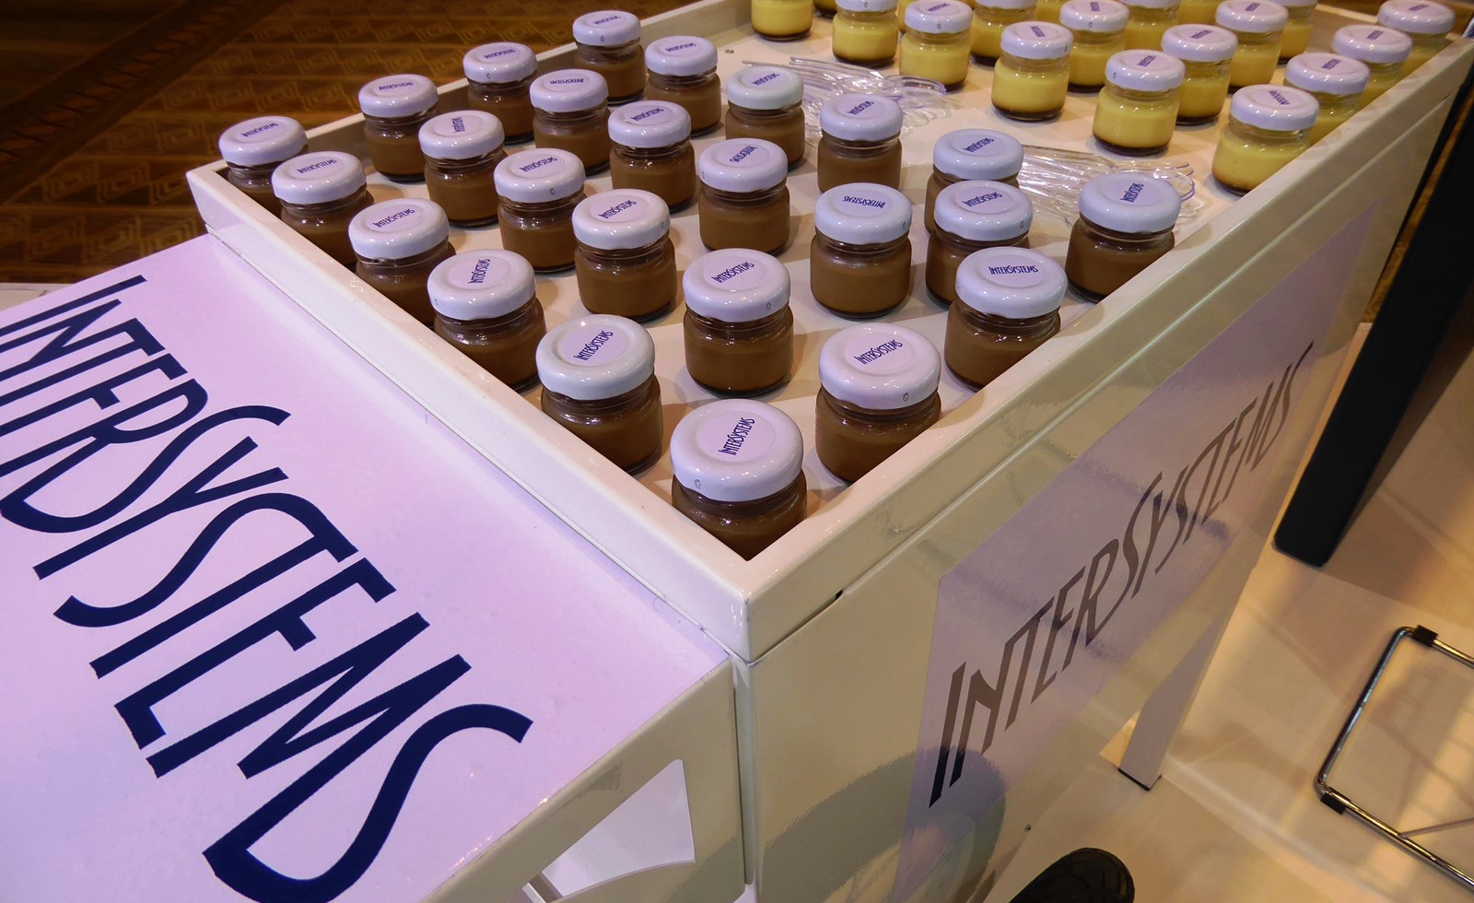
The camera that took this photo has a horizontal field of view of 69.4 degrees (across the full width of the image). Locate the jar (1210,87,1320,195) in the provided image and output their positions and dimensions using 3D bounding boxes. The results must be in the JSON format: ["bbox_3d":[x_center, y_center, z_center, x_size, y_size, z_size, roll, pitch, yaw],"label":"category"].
[{"bbox_3d":[0.307,-0.180,0.619,0.048,0.052,0.048,-1,39,1],"label":"jar"}]

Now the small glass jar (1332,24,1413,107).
[{"bbox_3d":[0.415,-0.250,0.706,0.048,0.054,0.048,-1,38,1],"label":"small glass jar"}]

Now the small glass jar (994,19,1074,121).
[{"bbox_3d":[0.197,-0.253,0.708,0.047,0.052,0.047,-1,39,1],"label":"small glass jar"}]

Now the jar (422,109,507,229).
[{"bbox_3d":[-0.149,-0.157,0.591,0.047,0.051,0.047,-10,40,-11],"label":"jar"}]

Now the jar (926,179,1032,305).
[{"bbox_3d":[0.116,-0.098,0.513,0.047,0.051,0.047,8,40,11],"label":"jar"}]

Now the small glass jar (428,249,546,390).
[{"bbox_3d":[-0.111,-0.058,0.474,0.047,0.052,0.047,-1,39,1],"label":"small glass jar"}]

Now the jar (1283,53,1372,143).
[{"bbox_3d":[0.363,-0.216,0.665,0.048,0.054,0.048,-1,38,1],"label":"jar"}]

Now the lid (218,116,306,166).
[{"bbox_3d":[-0.256,-0.168,0.575,0.045,0.010,0.045,-1,39,1],"label":"lid"}]

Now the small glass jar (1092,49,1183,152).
[{"bbox_3d":[0.249,-0.217,0.661,0.047,0.052,0.047,-1,39,1],"label":"small glass jar"}]

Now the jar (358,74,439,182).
[{"bbox_3d":[-0.205,-0.200,0.658,0.048,0.054,0.048,-1,38,0],"label":"jar"}]

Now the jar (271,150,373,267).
[{"bbox_3d":[-0.216,-0.127,0.564,0.047,0.052,0.047,-1,39,1],"label":"jar"}]

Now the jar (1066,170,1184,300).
[{"bbox_3d":[0.192,-0.105,0.529,0.048,0.052,0.048,-1,39,1],"label":"jar"}]

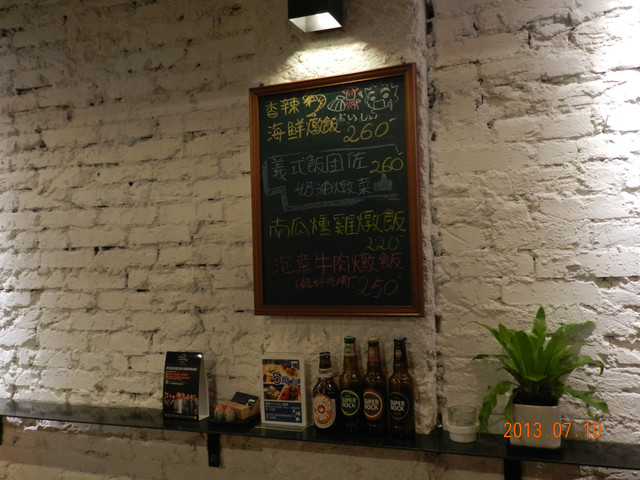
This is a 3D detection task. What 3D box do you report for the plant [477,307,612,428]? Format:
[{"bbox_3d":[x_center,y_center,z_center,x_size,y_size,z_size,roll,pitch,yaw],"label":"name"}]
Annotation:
[{"bbox_3d":[0.487,0.308,1.300,0.280,0.305,0.230,-3,-3,21],"label":"plant"}]

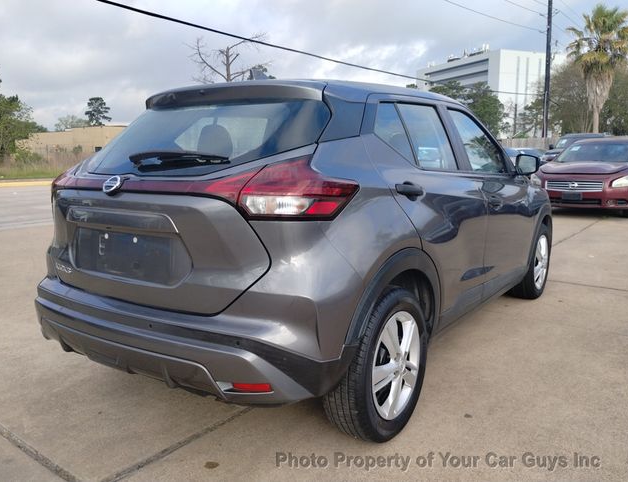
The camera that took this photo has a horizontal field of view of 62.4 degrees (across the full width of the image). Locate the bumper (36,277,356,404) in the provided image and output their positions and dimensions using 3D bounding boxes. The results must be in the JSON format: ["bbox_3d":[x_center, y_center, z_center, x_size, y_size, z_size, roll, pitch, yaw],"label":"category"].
[{"bbox_3d":[-0.676,0.326,2.177,1.740,0.390,0.460,5,11,35],"label":"bumper"}]

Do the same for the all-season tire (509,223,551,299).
[{"bbox_3d":[1.793,0.158,4.338,0.210,0.652,0.652,5,11,35],"label":"all-season tire"}]

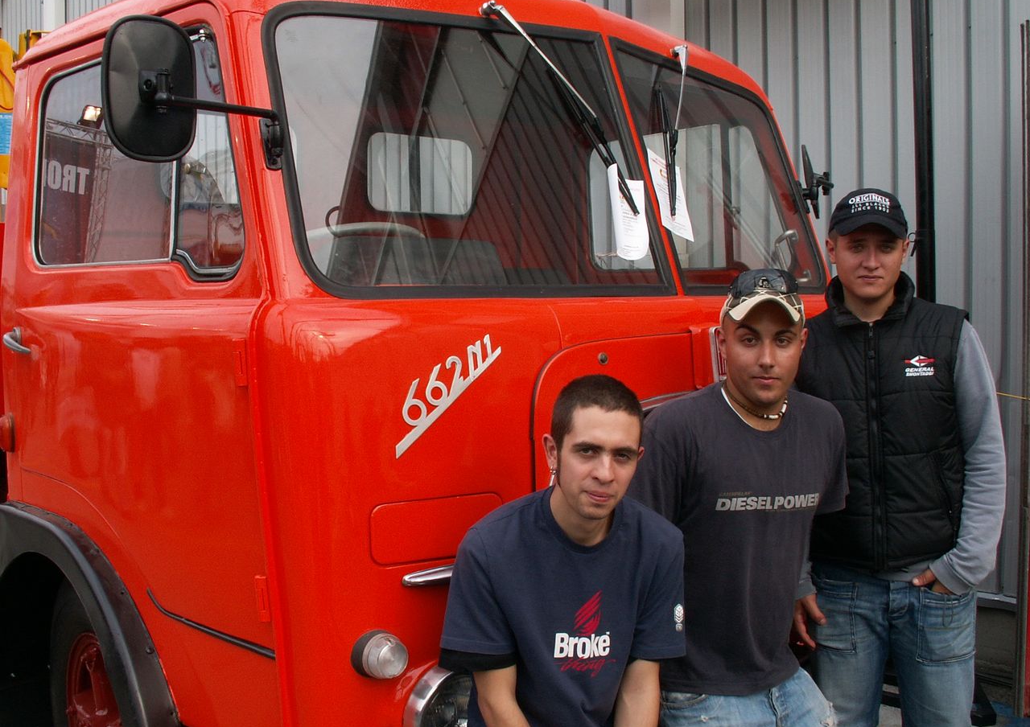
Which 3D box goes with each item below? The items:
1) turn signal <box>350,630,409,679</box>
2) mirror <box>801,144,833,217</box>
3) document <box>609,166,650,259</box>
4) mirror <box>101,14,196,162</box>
[{"bbox_3d":[-0.233,0.499,1.786,0.086,0.086,0.058,-5,5,-45],"label":"turn signal"},{"bbox_3d":[0.993,-0.593,3.404,0.075,0.242,0.165,-10,1,16],"label":"mirror"},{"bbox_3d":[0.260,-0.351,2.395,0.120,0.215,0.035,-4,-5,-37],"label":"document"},{"bbox_3d":[-0.634,-0.477,1.809,0.162,0.250,0.070,-3,0,-27],"label":"mirror"}]

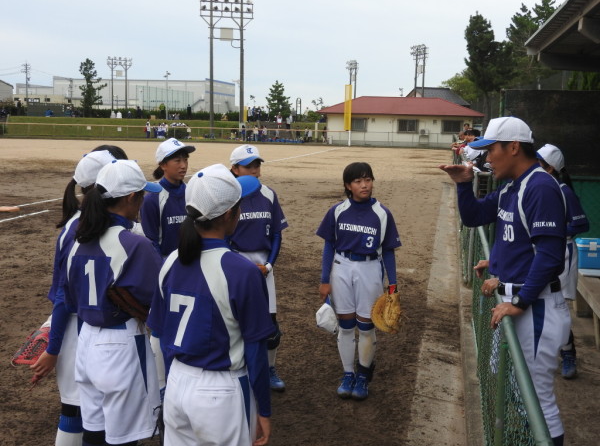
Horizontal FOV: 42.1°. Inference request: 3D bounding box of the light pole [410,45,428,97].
[{"bbox_3d":[16.628,-18.562,109.815,1.000,12.871,4.300,-1,8,-20],"label":"light pole"}]

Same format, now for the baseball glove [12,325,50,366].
[{"bbox_3d":[-1.183,0.540,3.450,0.280,0.210,0.130,-42,-9,15],"label":"baseball glove"}]

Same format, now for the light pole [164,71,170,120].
[{"bbox_3d":[-14.327,-13.817,84.333,0.750,5.255,0.600,1,7,-6],"label":"light pole"}]

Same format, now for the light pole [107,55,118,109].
[{"bbox_3d":[-35.239,-24.519,146.825,2.400,13.026,0.900,-2,8,-27],"label":"light pole"}]

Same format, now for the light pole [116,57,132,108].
[{"bbox_3d":[-33.160,-24.790,148.833,2.600,13.145,0.900,-2,8,-27],"label":"light pole"}]

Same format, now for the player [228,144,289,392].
[{"bbox_3d":[-0.260,0.297,5.245,0.470,1.620,0.380,-3,8,-28],"label":"player"}]

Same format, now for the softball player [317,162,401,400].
[{"bbox_3d":[0.406,0.376,5.096,0.550,1.530,0.360,1,7,-1],"label":"softball player"}]

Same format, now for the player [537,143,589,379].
[{"bbox_3d":[1.883,0.270,5.458,0.400,1.635,0.470,-4,9,-38],"label":"player"}]

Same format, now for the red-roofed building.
[{"bbox_3d":[9.266,-9.229,70.493,14.400,4.400,8.000,2,7,7],"label":"red-roofed building"}]

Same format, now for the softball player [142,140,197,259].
[{"bbox_3d":[-0.759,0.322,4.725,0.470,1.680,0.360,-3,9,-33],"label":"softball player"}]

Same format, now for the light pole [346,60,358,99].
[{"bbox_3d":[9.480,-23.240,143.837,1.000,13.213,4.300,-1,8,-20],"label":"light pole"}]

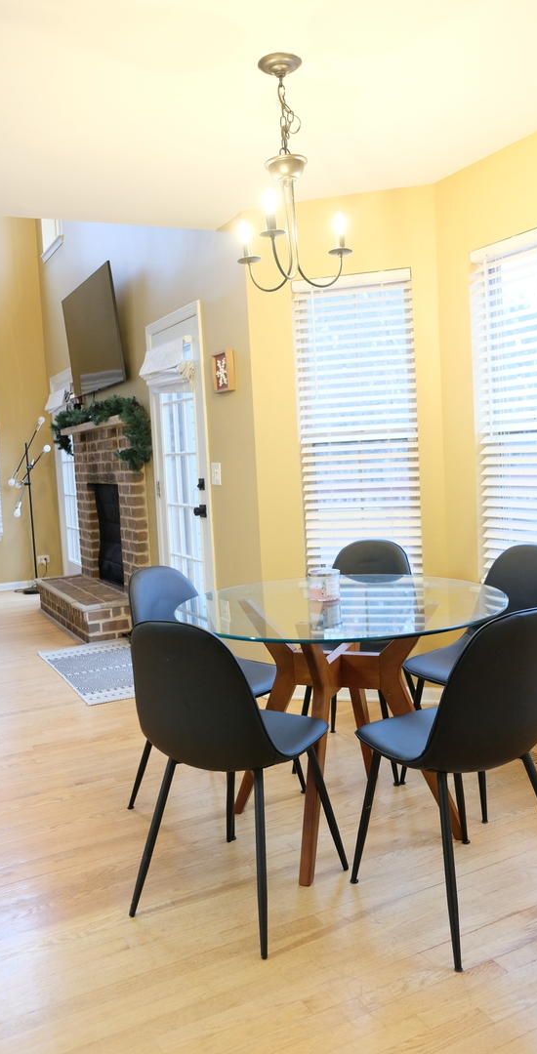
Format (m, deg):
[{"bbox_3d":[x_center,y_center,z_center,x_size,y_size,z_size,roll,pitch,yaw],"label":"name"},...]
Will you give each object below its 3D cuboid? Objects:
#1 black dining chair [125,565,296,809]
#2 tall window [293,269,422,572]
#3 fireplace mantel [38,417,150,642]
[{"bbox_3d":[-0.205,0.575,2.861,0.510,0.860,0.450,1,7,36],"label":"black dining chair"},{"bbox_3d":[0.428,-0.467,3.811,0.572,1.455,0.065,-1,6,18],"label":"tall window"},{"bbox_3d":[-1.452,-0.027,6.235,0.500,1.550,1.840,-6,6,-27],"label":"fireplace mantel"}]

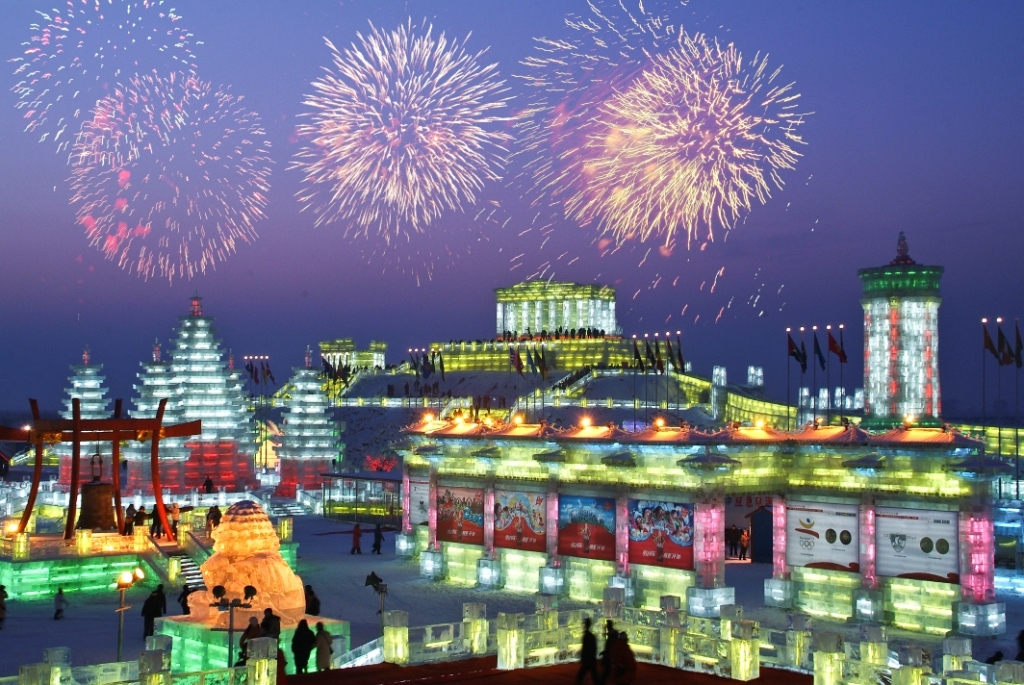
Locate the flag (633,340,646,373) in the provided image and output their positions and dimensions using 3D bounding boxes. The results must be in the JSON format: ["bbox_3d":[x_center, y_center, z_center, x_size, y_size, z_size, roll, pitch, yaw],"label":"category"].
[{"bbox_3d":[10.847,1.146,116.000,1.000,2.700,0.400,0,-3,0],"label":"flag"}]

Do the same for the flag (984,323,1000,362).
[{"bbox_3d":[42.553,0.000,121.036,1.450,3.100,0.400,0,-3,11],"label":"flag"}]

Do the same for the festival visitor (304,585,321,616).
[{"bbox_3d":[-7.196,9.613,49.300,0.420,1.700,0.600,-3,-4,45],"label":"festival visitor"}]

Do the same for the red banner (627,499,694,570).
[{"bbox_3d":[6.162,7.943,56.550,0.100,2.650,3.580,3,-4,-41],"label":"red banner"}]

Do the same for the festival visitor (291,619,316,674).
[{"bbox_3d":[-6.468,9.463,42.500,0.680,1.720,0.450,1,-3,-11],"label":"festival visitor"}]

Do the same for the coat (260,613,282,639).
[{"bbox_3d":[-7.001,8.337,39.700,0.620,0.880,0.420,-1,-3,24],"label":"coat"}]

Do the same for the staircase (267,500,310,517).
[{"bbox_3d":[-17.498,12.996,107.000,1.800,1.000,3.100,-3,-4,45],"label":"staircase"}]

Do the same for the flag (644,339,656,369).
[{"bbox_3d":[11.721,1.052,115.000,0.950,2.700,0.350,0,-3,0],"label":"flag"}]

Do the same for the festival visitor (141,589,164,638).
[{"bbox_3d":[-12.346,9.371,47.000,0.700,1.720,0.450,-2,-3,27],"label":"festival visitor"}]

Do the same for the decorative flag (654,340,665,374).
[{"bbox_3d":[15.870,1.614,147.051,1.100,3.500,0.400,0,-3,11],"label":"decorative flag"}]

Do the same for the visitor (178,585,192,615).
[{"bbox_3d":[-11.980,9.771,50.300,0.600,1.700,0.420,0,-3,0],"label":"visitor"}]

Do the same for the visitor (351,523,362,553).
[{"bbox_3d":[-8.915,11.238,78.200,0.600,1.730,0.500,1,-3,-12],"label":"visitor"}]

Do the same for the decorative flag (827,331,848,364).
[{"bbox_3d":[24.807,0.380,104.000,1.600,2.500,0.400,0,-3,0],"label":"decorative flag"}]

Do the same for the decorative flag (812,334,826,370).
[{"bbox_3d":[29.981,0.878,133.254,1.400,3.600,0.400,0,-3,11],"label":"decorative flag"}]

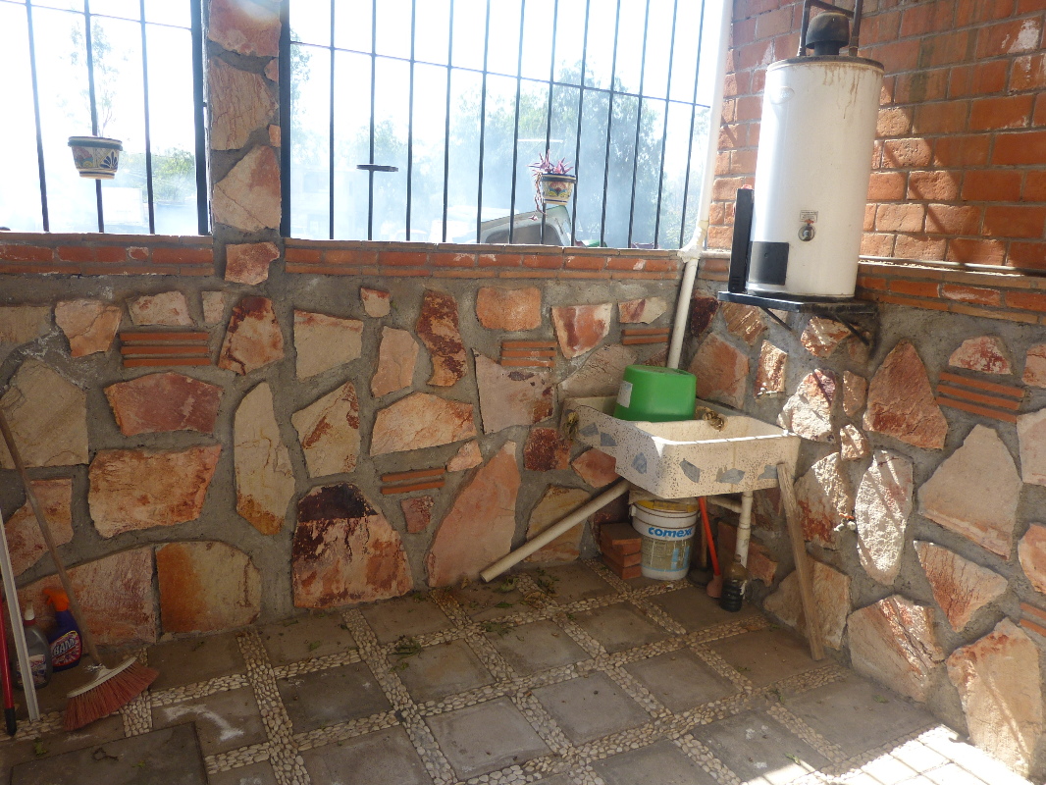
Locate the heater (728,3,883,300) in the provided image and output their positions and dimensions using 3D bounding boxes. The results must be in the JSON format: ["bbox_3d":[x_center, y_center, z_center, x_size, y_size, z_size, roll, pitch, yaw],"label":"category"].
[{"bbox_3d":[1.026,-0.836,2.696,0.416,0.980,0.386,-1,13,-20],"label":"heater"}]

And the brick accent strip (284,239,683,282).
[{"bbox_3d":[-0.091,-0.569,3.264,1.828,0.134,0.112,-3,14,-28],"label":"brick accent strip"}]

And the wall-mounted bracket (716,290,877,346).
[{"bbox_3d":[1.005,-0.275,2.827,0.376,0.164,0.400,-3,14,-28],"label":"wall-mounted bracket"}]

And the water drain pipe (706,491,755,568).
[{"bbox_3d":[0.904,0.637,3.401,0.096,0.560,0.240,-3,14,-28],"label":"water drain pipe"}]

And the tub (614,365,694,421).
[{"bbox_3d":[0.595,0.036,3.430,0.336,0.264,0.336,3,12,-1],"label":"tub"}]

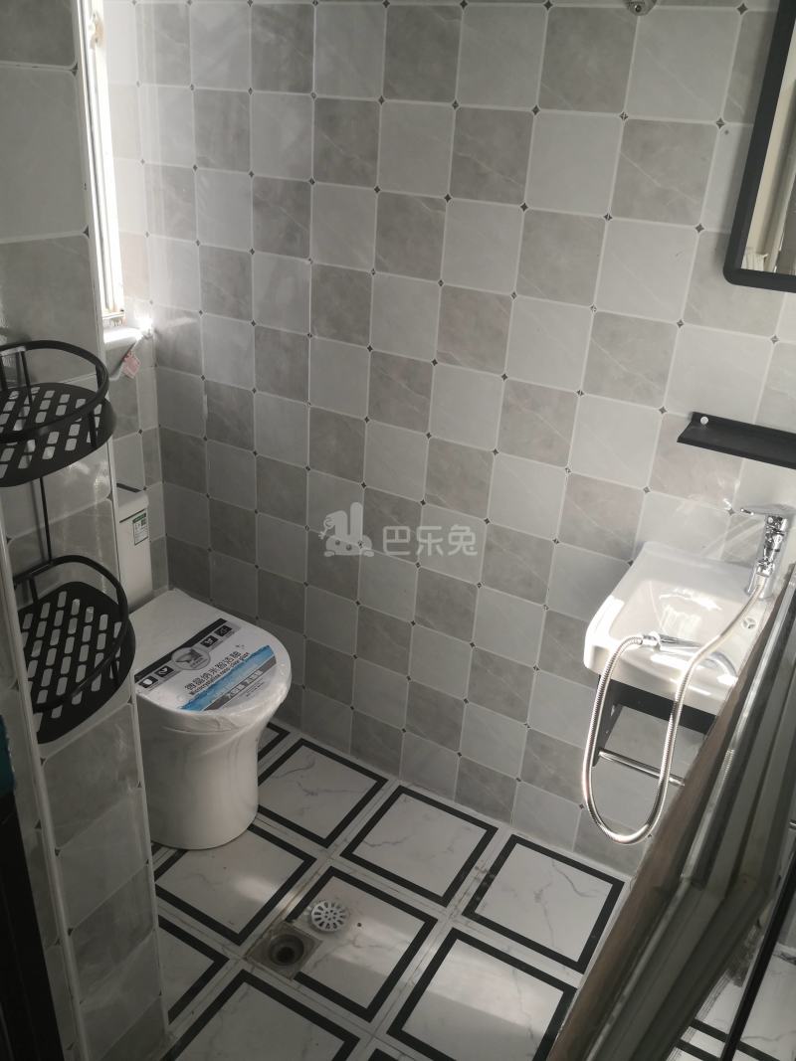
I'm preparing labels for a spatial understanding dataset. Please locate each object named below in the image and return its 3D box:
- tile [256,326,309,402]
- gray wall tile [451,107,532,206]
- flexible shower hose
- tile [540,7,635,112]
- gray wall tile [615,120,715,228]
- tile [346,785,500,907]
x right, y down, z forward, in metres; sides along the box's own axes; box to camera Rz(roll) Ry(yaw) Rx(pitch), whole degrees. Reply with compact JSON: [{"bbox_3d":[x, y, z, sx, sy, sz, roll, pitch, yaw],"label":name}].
[{"bbox_3d":[-0.254,-0.365,1.822,0.150,0.150,0.010,17,29,25],"label":"tile"},{"bbox_3d":[0.163,-0.651,1.445,0.148,0.148,0.010,17,28,25],"label":"gray wall tile"},{"bbox_3d":[0.441,0.270,1.335,0.168,0.384,0.345,17,29,25],"label":"flexible shower hose"},{"bbox_3d":[0.302,-0.747,1.317,0.148,0.148,0.010,17,28,25],"label":"tile"},{"bbox_3d":[0.422,-0.572,1.316,0.148,0.148,0.010,17,28,25],"label":"gray wall tile"},{"bbox_3d":[0.053,0.713,1.895,0.264,0.010,0.264,17,28,25],"label":"tile"}]

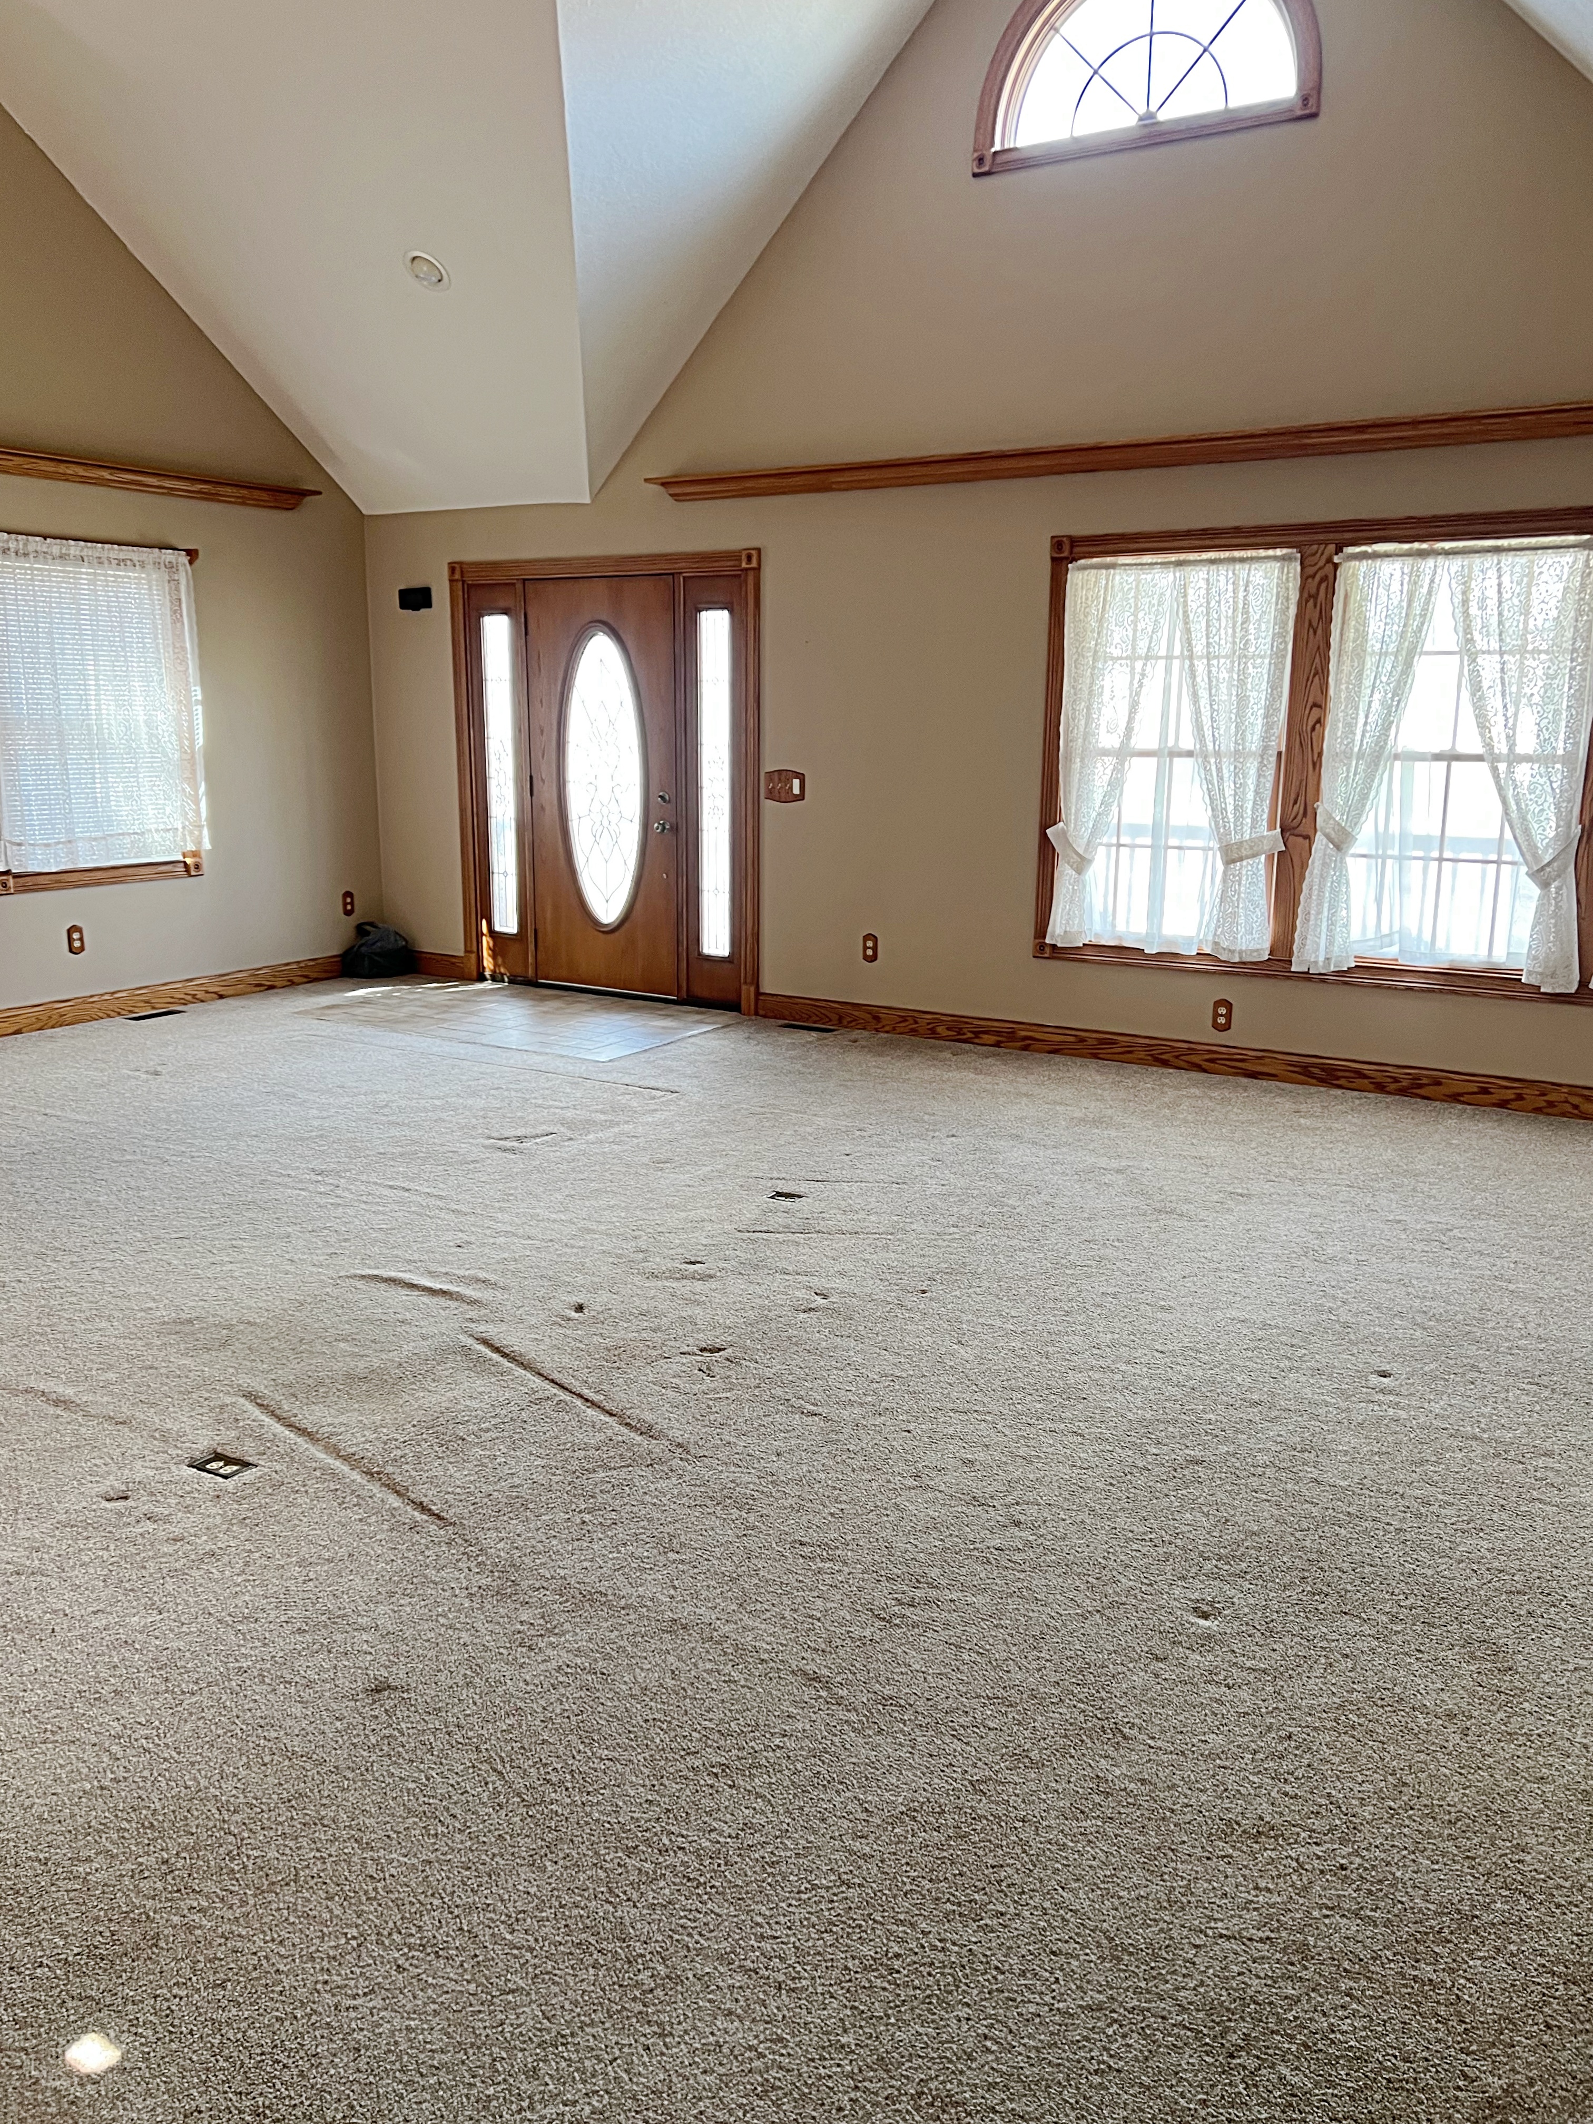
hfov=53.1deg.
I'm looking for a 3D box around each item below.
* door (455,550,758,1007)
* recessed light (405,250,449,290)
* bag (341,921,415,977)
[{"bbox_3d":[-0.980,-1.390,8.010,1.870,2.140,0.130,8,14,31],"label":"door"},{"bbox_3d":[-1.540,-3.324,6.688,0.190,0.040,0.190,8,-22,31],"label":"recessed light"},{"bbox_3d":[-2.306,-0.616,8.823,0.370,0.280,0.270,-3,13,-13],"label":"bag"}]

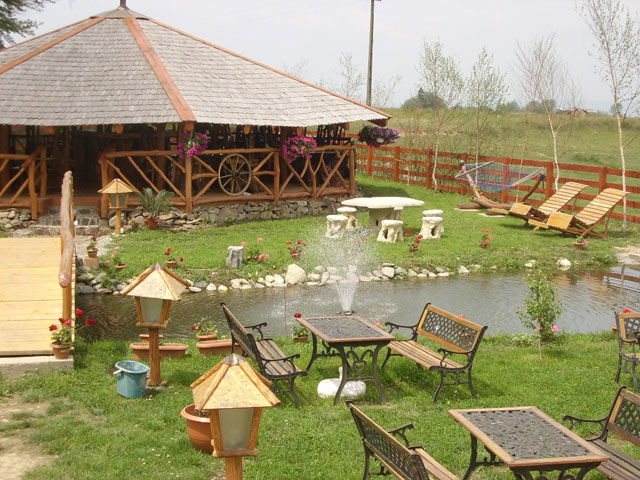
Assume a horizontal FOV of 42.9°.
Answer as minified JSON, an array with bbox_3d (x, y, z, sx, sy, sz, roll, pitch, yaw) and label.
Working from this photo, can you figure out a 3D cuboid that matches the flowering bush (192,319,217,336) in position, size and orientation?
[{"bbox_3d":[-1.478,1.119,10.407,0.340,0.220,0.300,1,8,0],"label":"flowering bush"}]

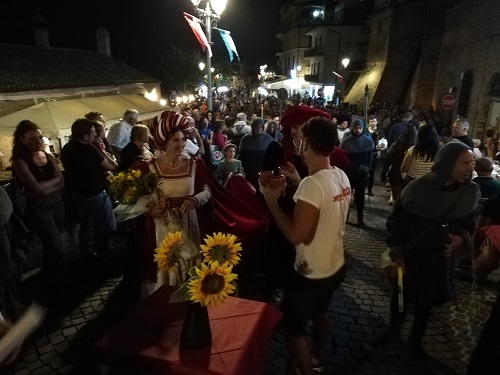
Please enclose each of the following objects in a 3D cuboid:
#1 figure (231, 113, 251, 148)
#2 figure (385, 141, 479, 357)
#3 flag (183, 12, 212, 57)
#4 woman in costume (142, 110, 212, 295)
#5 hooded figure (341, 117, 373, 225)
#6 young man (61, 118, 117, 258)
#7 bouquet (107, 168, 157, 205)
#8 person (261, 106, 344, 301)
[{"bbox_3d":[-0.173,-0.672,7.653,0.500,1.680,0.380,1,13,6],"label":"figure"},{"bbox_3d":[1.415,0.469,2.928,0.600,1.650,0.460,-3,14,-11],"label":"figure"},{"bbox_3d":[-1.311,-3.796,9.376,0.350,1.040,0.850,12,18,40],"label":"flag"},{"bbox_3d":[-0.710,0.194,3.675,0.600,1.840,0.500,-5,14,-20],"label":"woman in costume"},{"bbox_3d":[1.656,-0.227,5.785,0.530,1.680,0.420,3,14,11],"label":"hooded figure"},{"bbox_3d":[-1.968,0.034,4.603,0.420,1.720,0.540,-10,17,-36],"label":"young man"},{"bbox_3d":[-1.093,-0.049,3.463,0.420,0.310,0.340,-3,14,-11],"label":"bouquet"},{"bbox_3d":[0.516,0.174,3.691,0.700,1.870,0.520,-1,13,-6],"label":"person"}]

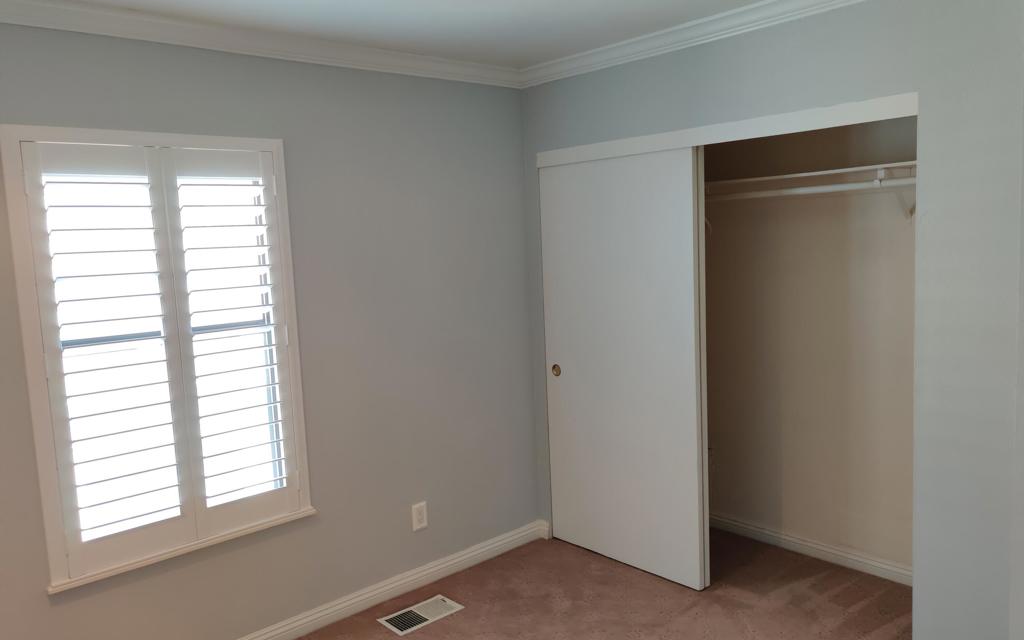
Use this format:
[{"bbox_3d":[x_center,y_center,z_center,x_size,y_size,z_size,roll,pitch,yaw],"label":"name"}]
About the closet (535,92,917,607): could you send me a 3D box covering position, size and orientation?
[{"bbox_3d":[1.059,0.184,3.674,0.760,2.050,1.810,-8,8,-42],"label":"closet"}]

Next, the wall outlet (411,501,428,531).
[{"bbox_3d":[-0.438,0.925,3.774,0.077,0.121,0.012,-8,8,-42],"label":"wall outlet"}]

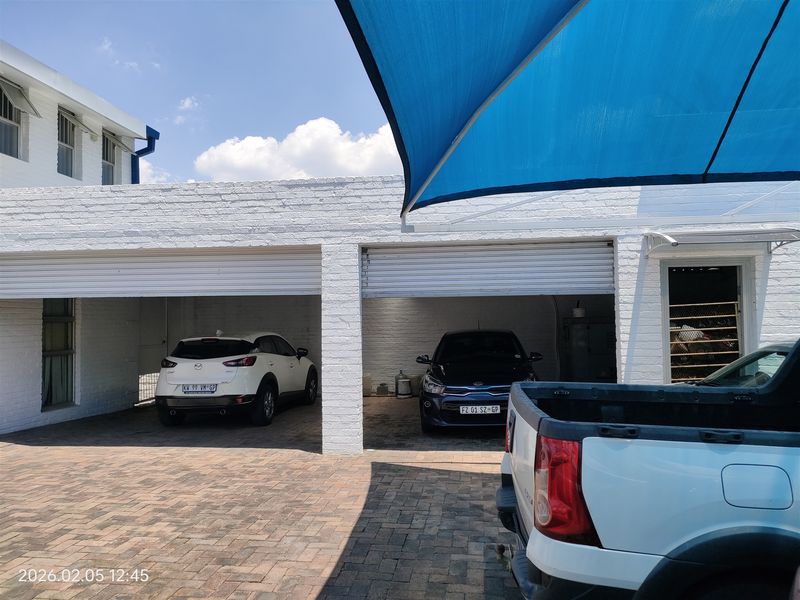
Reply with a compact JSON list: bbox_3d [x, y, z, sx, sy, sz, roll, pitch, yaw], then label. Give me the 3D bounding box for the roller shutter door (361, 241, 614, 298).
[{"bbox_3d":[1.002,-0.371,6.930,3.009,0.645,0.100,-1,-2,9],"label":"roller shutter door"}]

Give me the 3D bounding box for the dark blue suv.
[{"bbox_3d":[1.291,1.206,9.485,1.760,1.450,4.065,-1,-2,8],"label":"dark blue suv"}]

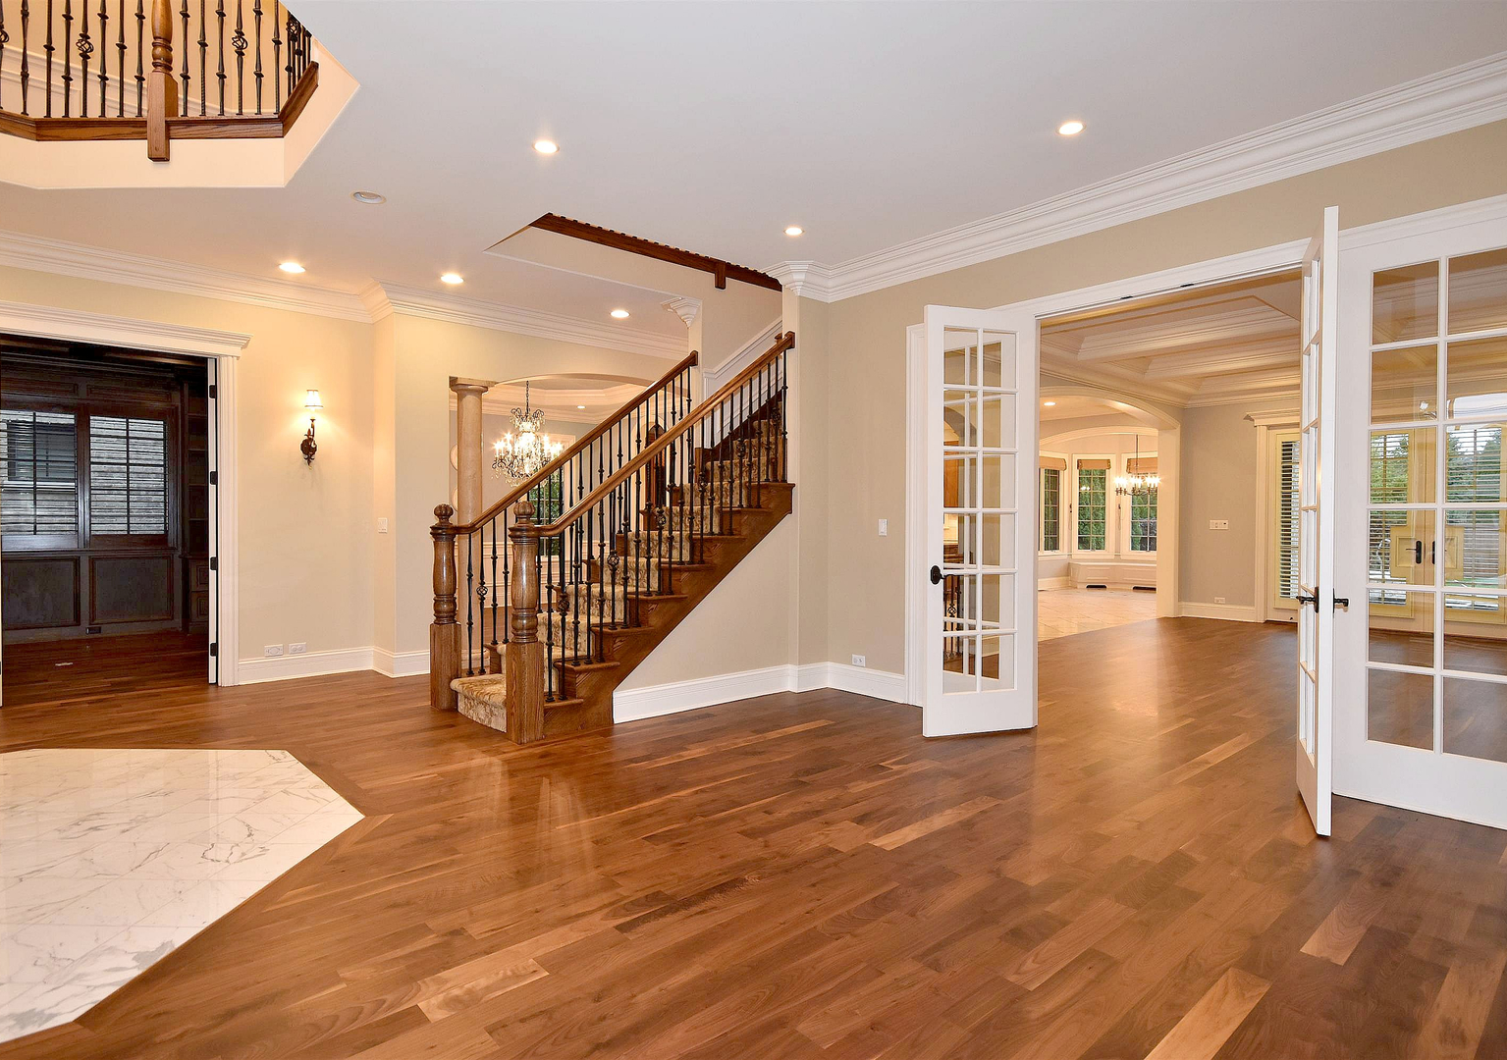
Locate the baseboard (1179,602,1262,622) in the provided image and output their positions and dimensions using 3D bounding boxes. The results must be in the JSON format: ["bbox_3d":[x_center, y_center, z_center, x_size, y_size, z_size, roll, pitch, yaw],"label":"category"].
[{"bbox_3d":[5.827,1.032,9.983,0.022,0.185,0.860,0,1,-42],"label":"baseboard"}]

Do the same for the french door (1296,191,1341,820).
[{"bbox_3d":[2.398,-0.036,3.387,0.046,2.440,0.680,1,1,29],"label":"french door"}]

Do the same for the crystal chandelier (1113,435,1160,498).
[{"bbox_3d":[6.311,-1.093,13.068,0.655,1.082,0.655,0,1,-42],"label":"crystal chandelier"}]

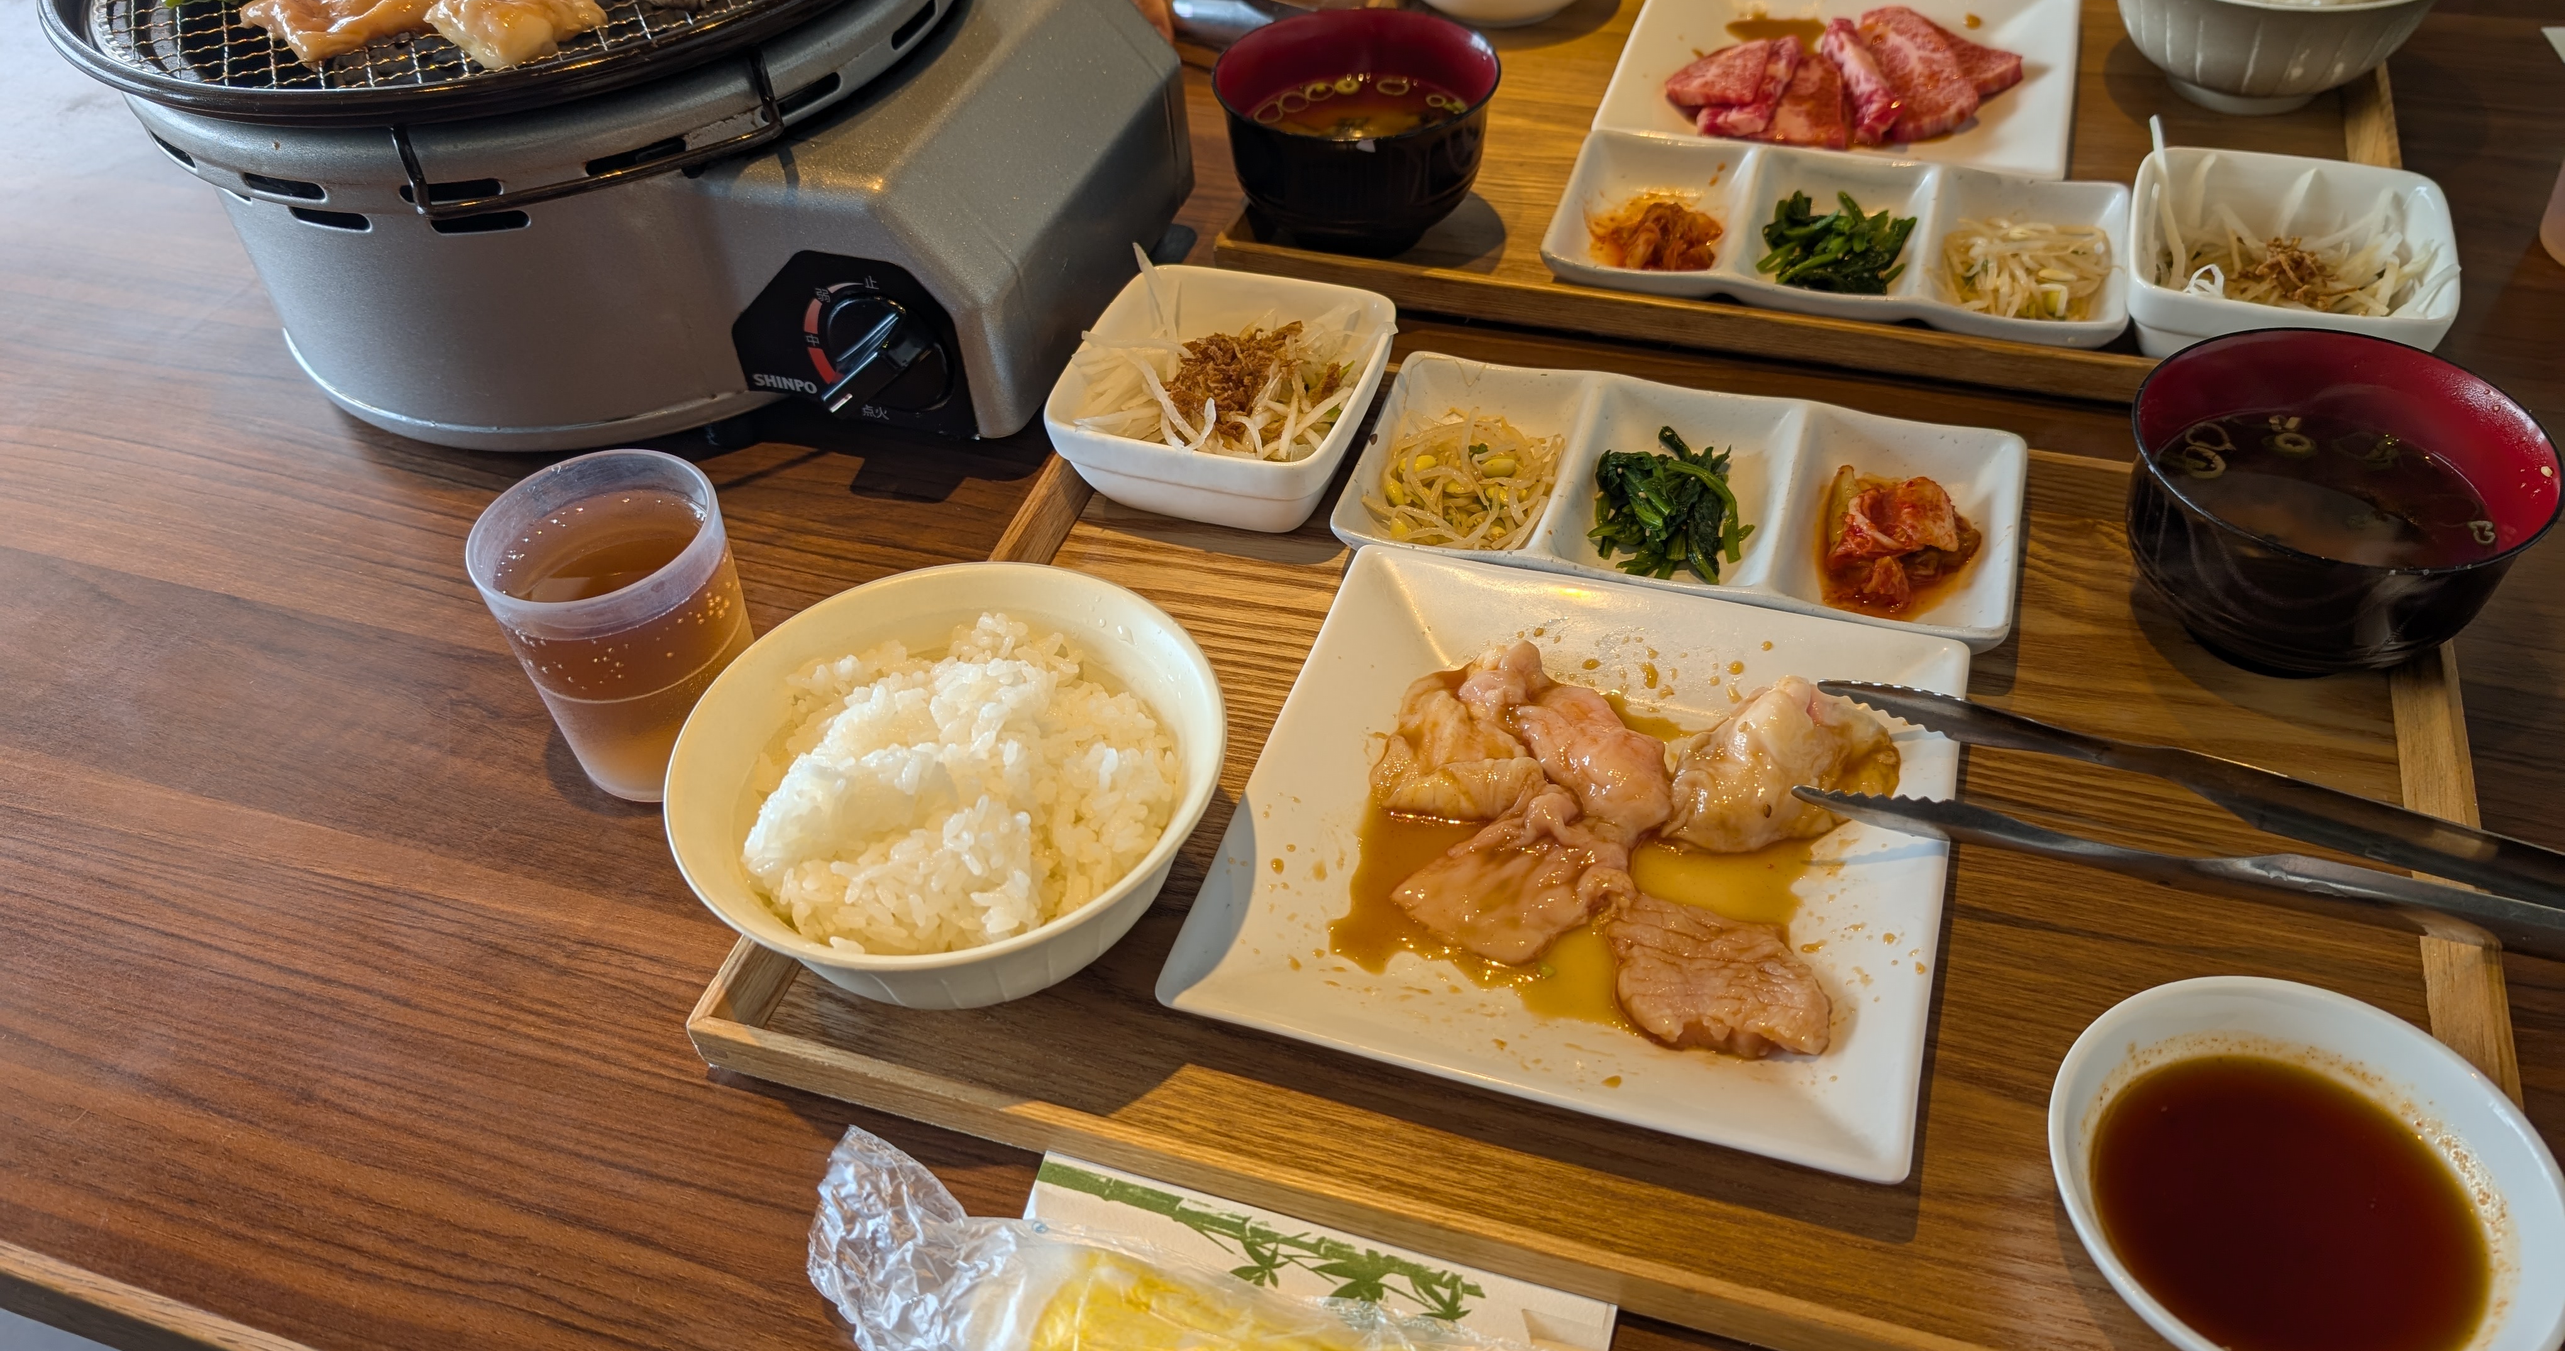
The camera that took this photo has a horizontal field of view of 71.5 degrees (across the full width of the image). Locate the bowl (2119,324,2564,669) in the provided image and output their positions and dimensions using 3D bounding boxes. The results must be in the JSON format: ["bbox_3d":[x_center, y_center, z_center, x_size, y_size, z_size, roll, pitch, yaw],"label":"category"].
[{"bbox_3d":[0.308,-0.044,0.537,0.111,0.067,0.111,10,48,15],"label":"bowl"}]

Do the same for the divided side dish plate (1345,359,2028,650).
[{"bbox_3d":[0.131,-0.055,0.594,0.211,0.026,0.100,11,48,16],"label":"divided side dish plate"}]

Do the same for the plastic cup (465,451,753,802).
[{"bbox_3d":[-0.200,-0.014,0.557,0.072,0.087,0.072,-3,46,3],"label":"plastic cup"}]

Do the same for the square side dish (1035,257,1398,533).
[{"bbox_3d":[-0.017,-0.096,0.639,0.102,0.041,0.102,10,48,15],"label":"square side dish"}]

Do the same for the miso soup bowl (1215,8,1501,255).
[{"bbox_3d":[0.033,-0.214,0.728,0.111,0.070,0.111,-3,46,3],"label":"miso soup bowl"}]

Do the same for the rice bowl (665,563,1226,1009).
[{"bbox_3d":[-0.084,0.042,0.491,0.144,0.068,0.144,-3,46,3],"label":"rice bowl"}]

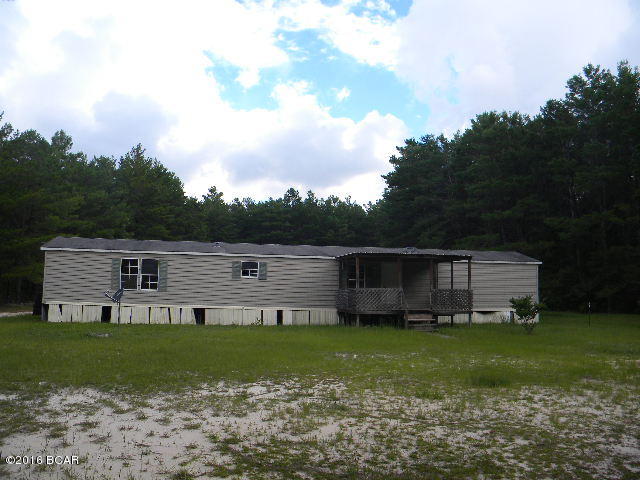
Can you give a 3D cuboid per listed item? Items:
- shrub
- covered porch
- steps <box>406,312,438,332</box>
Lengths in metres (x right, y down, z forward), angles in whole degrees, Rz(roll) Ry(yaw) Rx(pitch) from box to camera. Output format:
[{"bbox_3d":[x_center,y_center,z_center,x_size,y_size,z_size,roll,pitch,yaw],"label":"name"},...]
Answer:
[{"bbox_3d":[7.539,2.720,18.900,1.300,1.430,1.200,2,-5,-6],"label":"shrub"},{"bbox_3d":[3.662,2.252,22.993,4.980,3.000,3.500,2,-5,-6],"label":"covered porch"},{"bbox_3d":[4.084,3.293,20.720,1.190,0.700,0.950,2,-5,-6],"label":"steps"}]

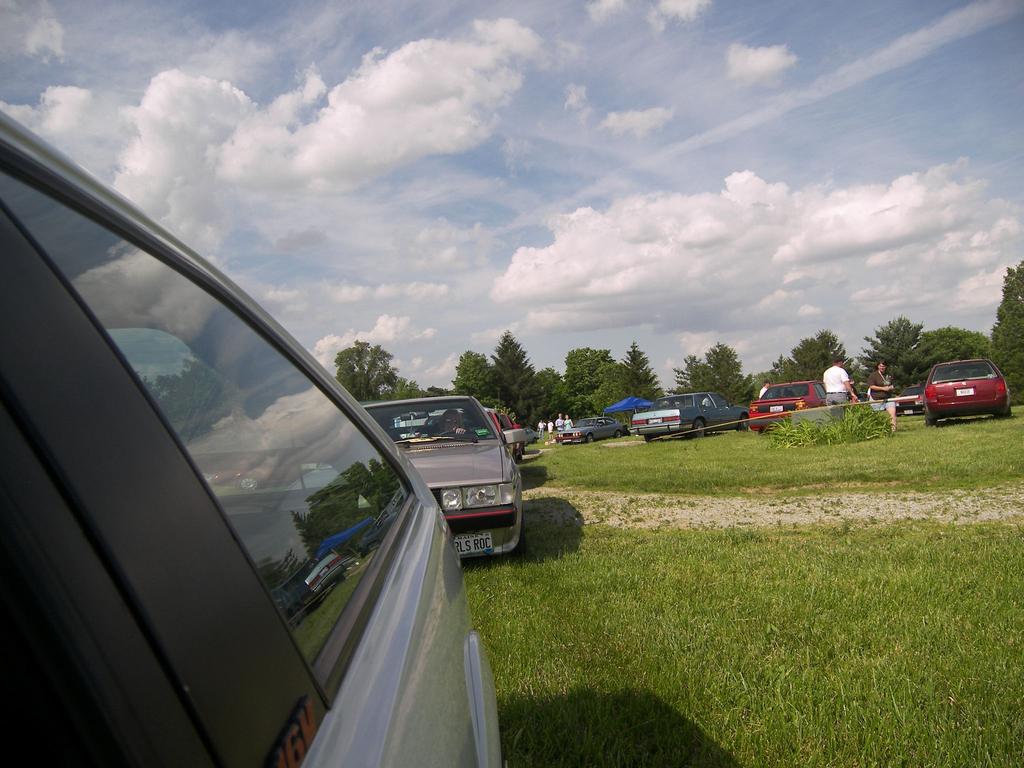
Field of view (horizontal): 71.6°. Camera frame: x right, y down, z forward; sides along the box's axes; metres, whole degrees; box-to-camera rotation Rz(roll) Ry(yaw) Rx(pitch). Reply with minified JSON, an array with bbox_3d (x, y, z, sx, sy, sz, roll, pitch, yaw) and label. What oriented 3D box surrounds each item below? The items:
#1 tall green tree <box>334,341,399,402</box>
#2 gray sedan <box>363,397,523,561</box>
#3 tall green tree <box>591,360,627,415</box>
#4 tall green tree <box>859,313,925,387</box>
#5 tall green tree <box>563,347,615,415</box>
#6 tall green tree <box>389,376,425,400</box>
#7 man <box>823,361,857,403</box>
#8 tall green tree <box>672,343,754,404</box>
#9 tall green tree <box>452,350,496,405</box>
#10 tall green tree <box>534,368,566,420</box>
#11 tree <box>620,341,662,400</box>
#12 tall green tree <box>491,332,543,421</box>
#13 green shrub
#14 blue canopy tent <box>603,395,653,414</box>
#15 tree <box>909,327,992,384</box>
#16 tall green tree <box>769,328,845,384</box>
[{"bbox_3d":[-14.311,1.027,69.737,6.200,10.500,6.000,-6,-3,0],"label":"tall green tree"},{"bbox_3d":[-0.780,0.813,6.750,1.640,1.290,4.100,-5,-3,-1],"label":"gray sedan"},{"bbox_3d":[9.377,1.076,65.823,4.600,6.561,4.600,-6,-3,0],"label":"tall green tree"},{"bbox_3d":[32.079,-2.278,59.805,5.600,7.235,5.600,-6,-3,0],"label":"tall green tree"},{"bbox_3d":[8.282,0.475,72.765,6.000,8.714,6.000,-6,-3,0],"label":"tall green tree"},{"bbox_3d":[-10.879,2.884,74.814,4.200,7.400,4.200,-6,-3,0],"label":"tall green tree"},{"bbox_3d":[7.539,0.345,16.255,0.450,1.780,0.620,-4,-4,-38],"label":"man"},{"bbox_3d":[16.337,-0.072,56.839,6.000,6.400,5.300,-6,-3,0],"label":"tall green tree"},{"bbox_3d":[-3.251,1.114,67.782,4.800,8.700,4.700,-6,-3,0],"label":"tall green tree"},{"bbox_3d":[4.134,1.505,71.834,3.900,6.600,3.900,-6,-3,0],"label":"tall green tree"},{"bbox_3d":[13.197,-0.075,73.758,5.000,8.973,5.000,-6,-3,0],"label":"tree"},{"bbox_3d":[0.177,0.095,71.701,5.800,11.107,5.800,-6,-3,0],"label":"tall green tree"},{"bbox_3d":[6.857,0.906,15.281,2.300,0.740,1.150,-6,-3,0],"label":"green shrub"},{"bbox_3d":[9.407,2.473,55.922,3.050,2.912,3.050,-7,-4,31],"label":"blue canopy tent"},{"bbox_3d":[35.949,-1.734,57.854,6.200,5.800,5.600,-6,-3,0],"label":"tree"},{"bbox_3d":[21.870,-0.864,51.849,4.700,6.000,4.500,-6,-3,0],"label":"tall green tree"}]

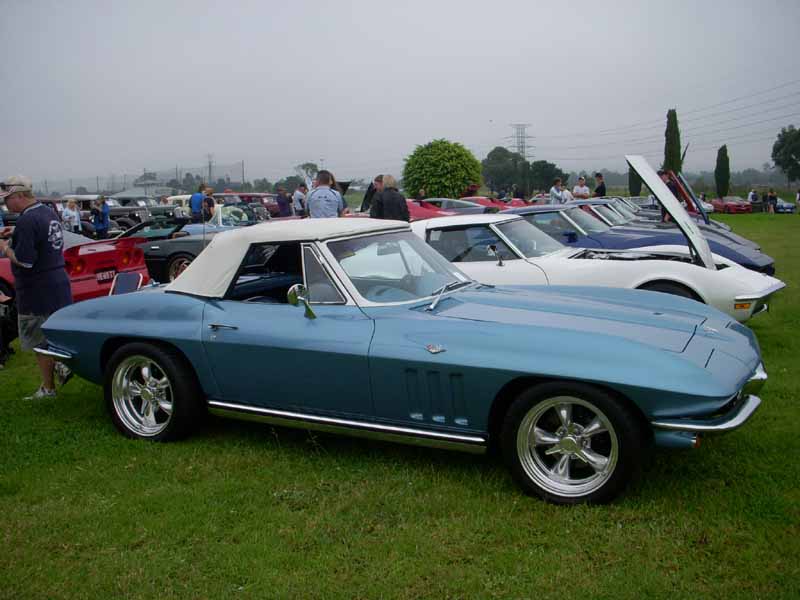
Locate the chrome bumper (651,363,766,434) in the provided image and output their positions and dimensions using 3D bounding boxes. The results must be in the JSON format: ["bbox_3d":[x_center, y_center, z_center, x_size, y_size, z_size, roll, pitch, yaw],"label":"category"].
[{"bbox_3d":[1.647,0.423,4.510,0.440,0.160,1.620,3,8,25],"label":"chrome bumper"}]

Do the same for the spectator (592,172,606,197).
[{"bbox_3d":[5.145,-2.379,22.612,0.380,1.790,0.500,-3,8,-18],"label":"spectator"}]

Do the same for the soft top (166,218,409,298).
[{"bbox_3d":[-0.692,-0.299,5.545,1.280,0.430,1.300,3,8,24],"label":"soft top"}]

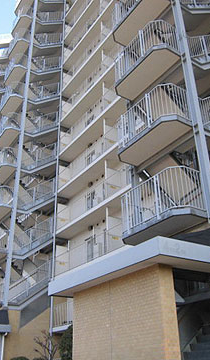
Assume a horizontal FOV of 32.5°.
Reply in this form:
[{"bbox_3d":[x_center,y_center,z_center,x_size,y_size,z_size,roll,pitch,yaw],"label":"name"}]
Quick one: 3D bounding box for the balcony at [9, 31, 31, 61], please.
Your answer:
[{"bbox_3d":[-6.591,-10.294,27.769,0.874,1.312,2.448,16,-33,-30],"label":"balcony"}]

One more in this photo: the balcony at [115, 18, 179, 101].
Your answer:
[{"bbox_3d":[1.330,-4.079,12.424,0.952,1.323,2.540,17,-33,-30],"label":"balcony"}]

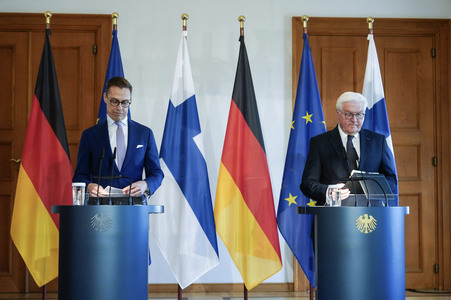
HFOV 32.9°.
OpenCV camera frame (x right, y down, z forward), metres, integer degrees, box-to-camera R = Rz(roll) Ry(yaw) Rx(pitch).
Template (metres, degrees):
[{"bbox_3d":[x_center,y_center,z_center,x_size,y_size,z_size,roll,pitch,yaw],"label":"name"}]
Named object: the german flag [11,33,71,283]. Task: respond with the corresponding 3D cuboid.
[{"bbox_3d":[-1.510,0.060,6.409,0.587,2.168,0.280,0,-4,-4],"label":"german flag"}]

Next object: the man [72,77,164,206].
[{"bbox_3d":[-0.595,0.482,4.218,0.520,1.809,0.420,0,-4,-6],"label":"man"}]

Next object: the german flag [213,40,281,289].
[{"bbox_3d":[0.196,0.104,6.506,0.579,2.166,0.280,0,-4,-4],"label":"german flag"}]

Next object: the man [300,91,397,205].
[{"bbox_3d":[0.681,0.523,4.195,0.560,1.723,0.460,0,-4,-1],"label":"man"}]

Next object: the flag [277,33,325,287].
[{"bbox_3d":[0.691,0.079,6.558,0.489,2.184,0.280,0,-4,-4],"label":"flag"}]

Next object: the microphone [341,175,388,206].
[{"bbox_3d":[0.744,0.213,4.075,0.250,0.174,0.140,0,-4,0],"label":"microphone"}]

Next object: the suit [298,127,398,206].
[{"bbox_3d":[0.684,0.267,4.232,0.560,0.820,0.420,0,-4,-1],"label":"suit"}]

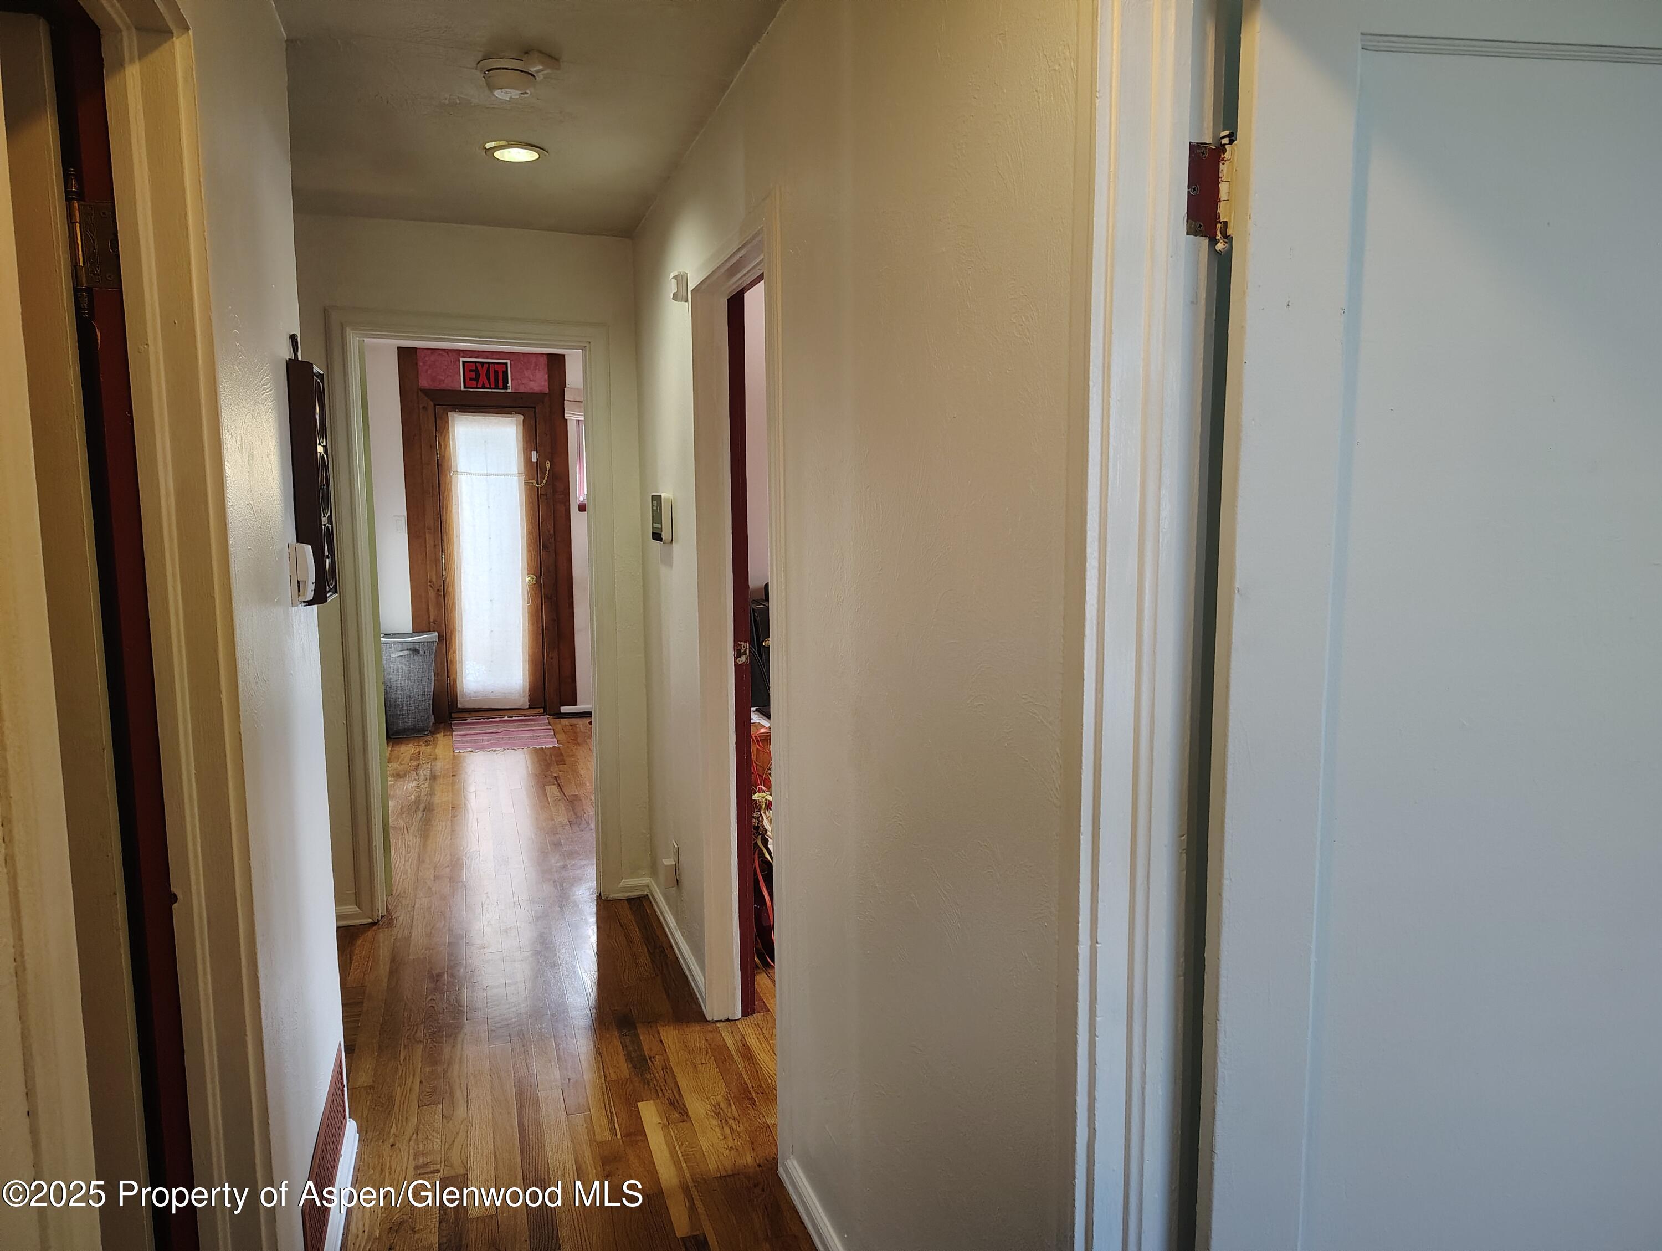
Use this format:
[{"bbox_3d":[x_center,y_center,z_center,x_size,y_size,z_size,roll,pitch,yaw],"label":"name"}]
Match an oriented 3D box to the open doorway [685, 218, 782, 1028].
[{"bbox_3d":[-0.165,0.161,2.832,0.140,2.050,0.830,-3,7,-17],"label":"open doorway"}]

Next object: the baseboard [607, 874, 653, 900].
[{"bbox_3d":[-0.771,0.987,4.357,0.165,0.070,0.022,-3,7,-17],"label":"baseboard"}]

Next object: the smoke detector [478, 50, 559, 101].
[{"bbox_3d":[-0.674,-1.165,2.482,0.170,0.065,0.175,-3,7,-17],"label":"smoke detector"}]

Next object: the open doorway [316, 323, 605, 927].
[{"bbox_3d":[-1.263,0.011,4.149,0.850,2.060,0.150,-3,7,-17],"label":"open doorway"}]

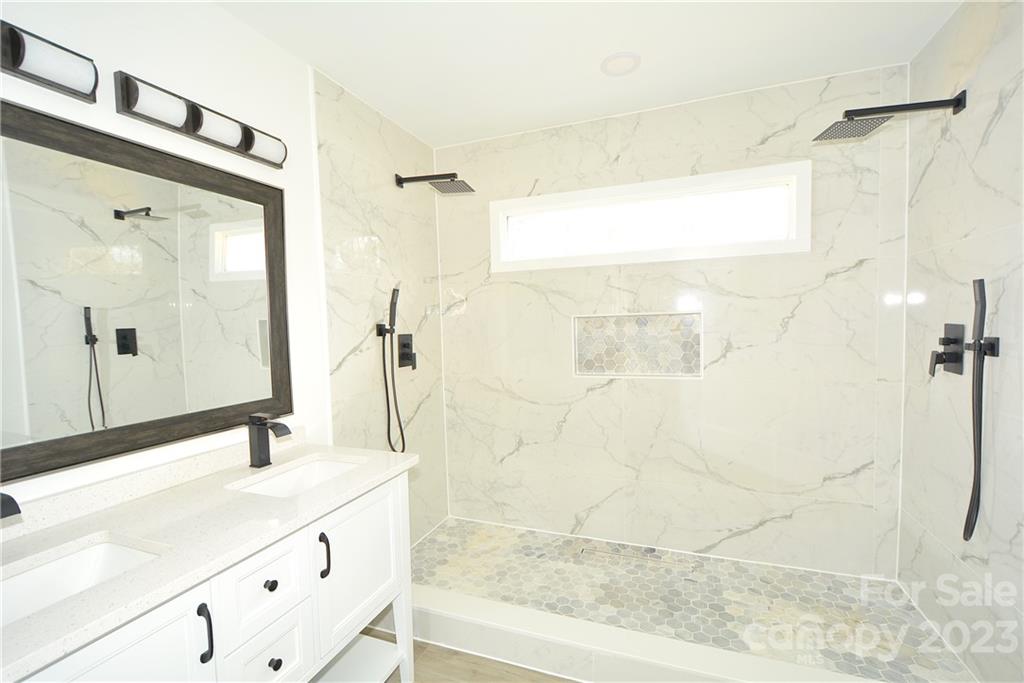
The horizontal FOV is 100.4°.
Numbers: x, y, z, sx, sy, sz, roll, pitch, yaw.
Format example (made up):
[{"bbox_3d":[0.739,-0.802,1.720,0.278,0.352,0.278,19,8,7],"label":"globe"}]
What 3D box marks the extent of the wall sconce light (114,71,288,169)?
[{"bbox_3d":[-0.987,-0.715,1.433,0.070,0.110,0.540,0,3,20],"label":"wall sconce light"}]

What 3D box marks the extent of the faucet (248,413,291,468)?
[{"bbox_3d":[-0.843,0.345,1.480,0.152,0.178,0.050,0,3,20],"label":"faucet"}]

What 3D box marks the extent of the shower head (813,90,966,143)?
[{"bbox_3d":[1.515,-0.920,1.721,0.435,0.100,0.200,-1,3,17],"label":"shower head"}]

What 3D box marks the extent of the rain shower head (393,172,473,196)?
[{"bbox_3d":[-0.442,-0.903,2.398,0.432,0.107,0.200,-1,3,16],"label":"rain shower head"}]

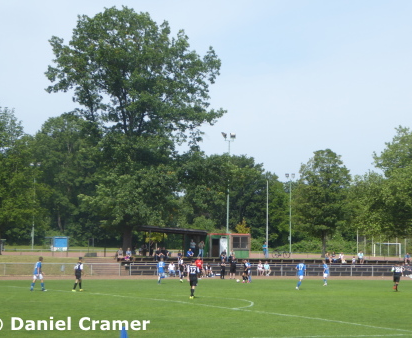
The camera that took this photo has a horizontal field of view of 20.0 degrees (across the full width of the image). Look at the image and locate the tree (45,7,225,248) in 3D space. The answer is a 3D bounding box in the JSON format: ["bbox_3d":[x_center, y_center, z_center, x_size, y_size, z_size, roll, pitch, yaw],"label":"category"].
[{"bbox_3d":[-7.628,-4.266,128.919,19.400,27.500,18.800,1,-4,0],"label":"tree"}]

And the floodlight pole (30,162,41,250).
[{"bbox_3d":[-29.929,6.637,205.000,1.900,15.400,0.900,3,-5,-26],"label":"floodlight pole"}]

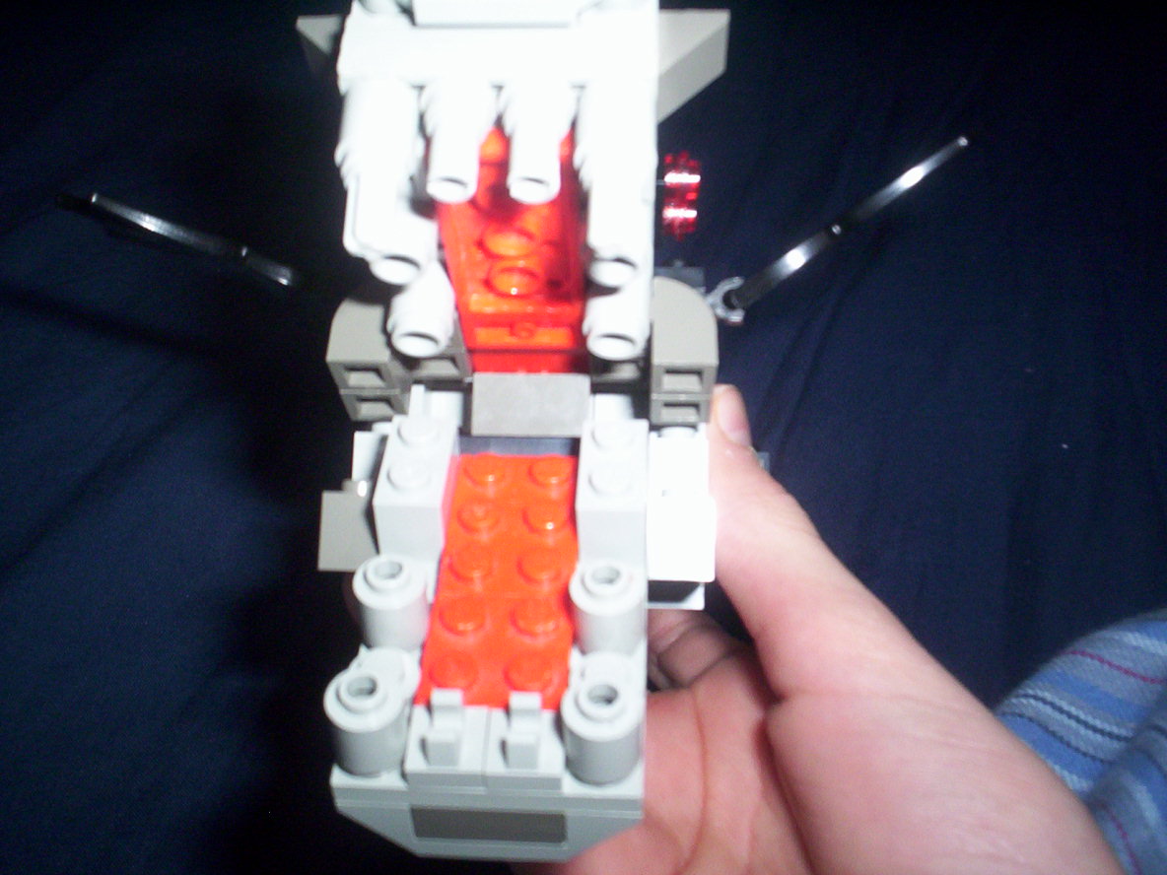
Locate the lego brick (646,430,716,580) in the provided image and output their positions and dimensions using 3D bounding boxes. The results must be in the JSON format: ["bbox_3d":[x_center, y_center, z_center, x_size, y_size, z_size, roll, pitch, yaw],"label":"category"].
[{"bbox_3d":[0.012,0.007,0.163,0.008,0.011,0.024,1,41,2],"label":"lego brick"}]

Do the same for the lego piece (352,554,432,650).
[{"bbox_3d":[-0.021,0.019,0.143,0.008,0.011,0.008,1,41,2],"label":"lego piece"}]

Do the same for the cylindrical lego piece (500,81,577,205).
[{"bbox_3d":[-0.005,-0.029,0.128,0.008,0.008,0.010,1,65,2],"label":"cylindrical lego piece"}]

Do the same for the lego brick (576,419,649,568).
[{"bbox_3d":[0.004,0.006,0.159,0.008,0.011,0.016,2,41,1],"label":"lego brick"}]

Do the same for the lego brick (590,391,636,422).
[{"bbox_3d":[0.004,-0.003,0.170,0.006,0.007,0.006,1,41,2],"label":"lego brick"}]

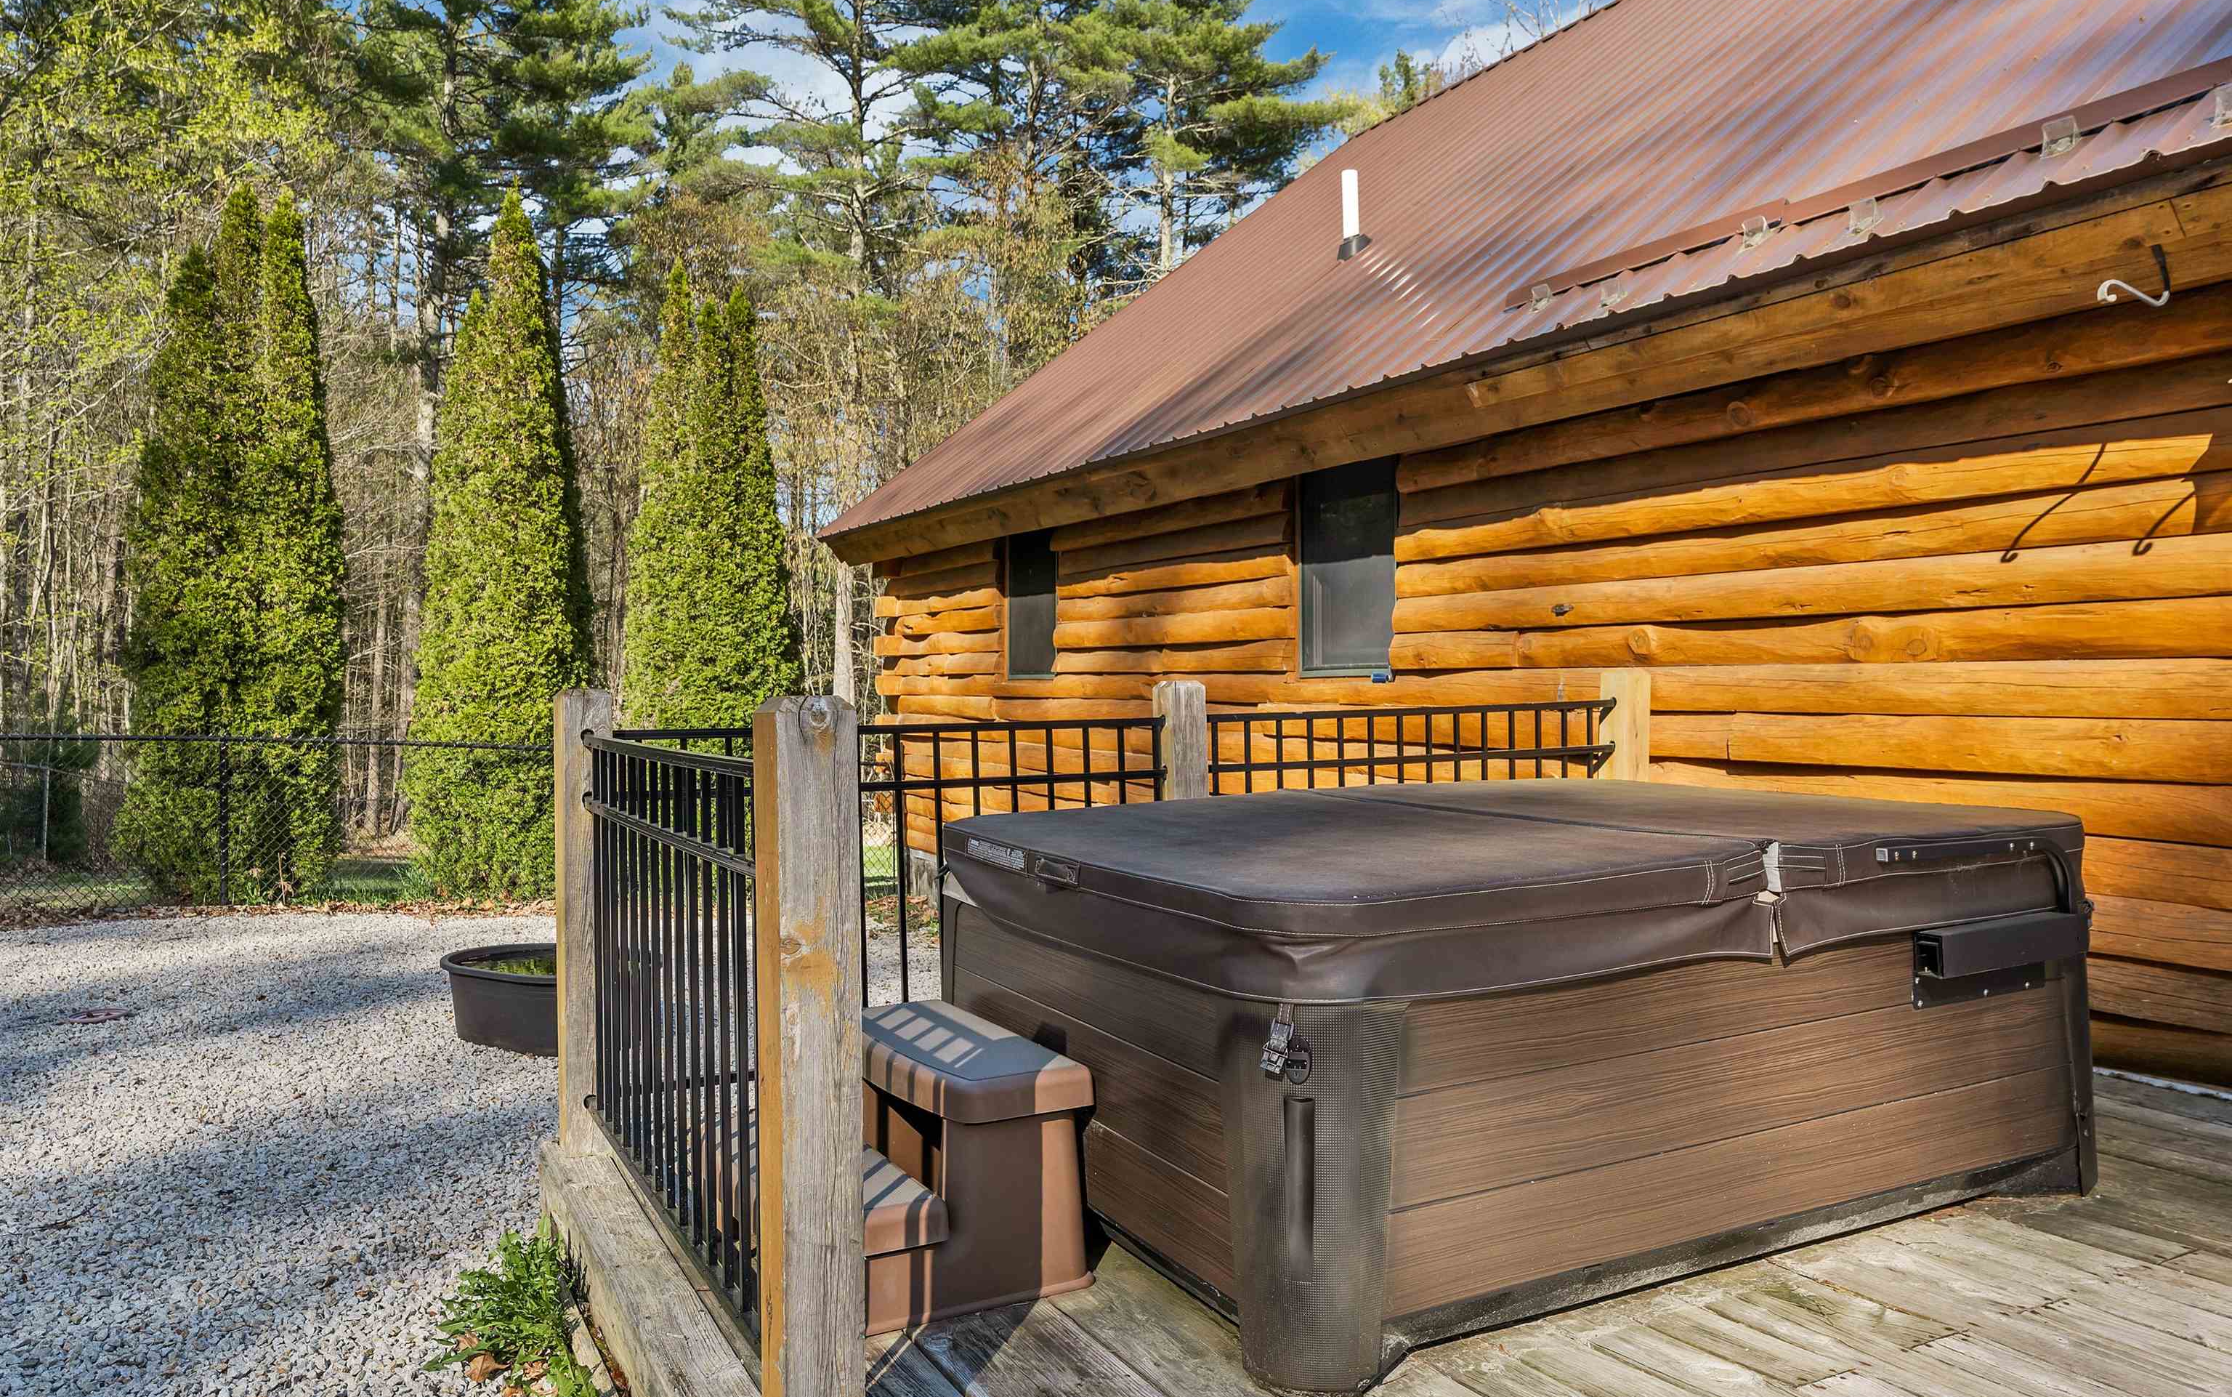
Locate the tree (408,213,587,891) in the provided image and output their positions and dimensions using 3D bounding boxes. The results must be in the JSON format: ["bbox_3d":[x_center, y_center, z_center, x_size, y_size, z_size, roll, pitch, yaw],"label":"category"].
[{"bbox_3d":[-5.020,-1.241,12.100,1.475,5.716,1.475,-1,1,-22],"label":"tree"}]

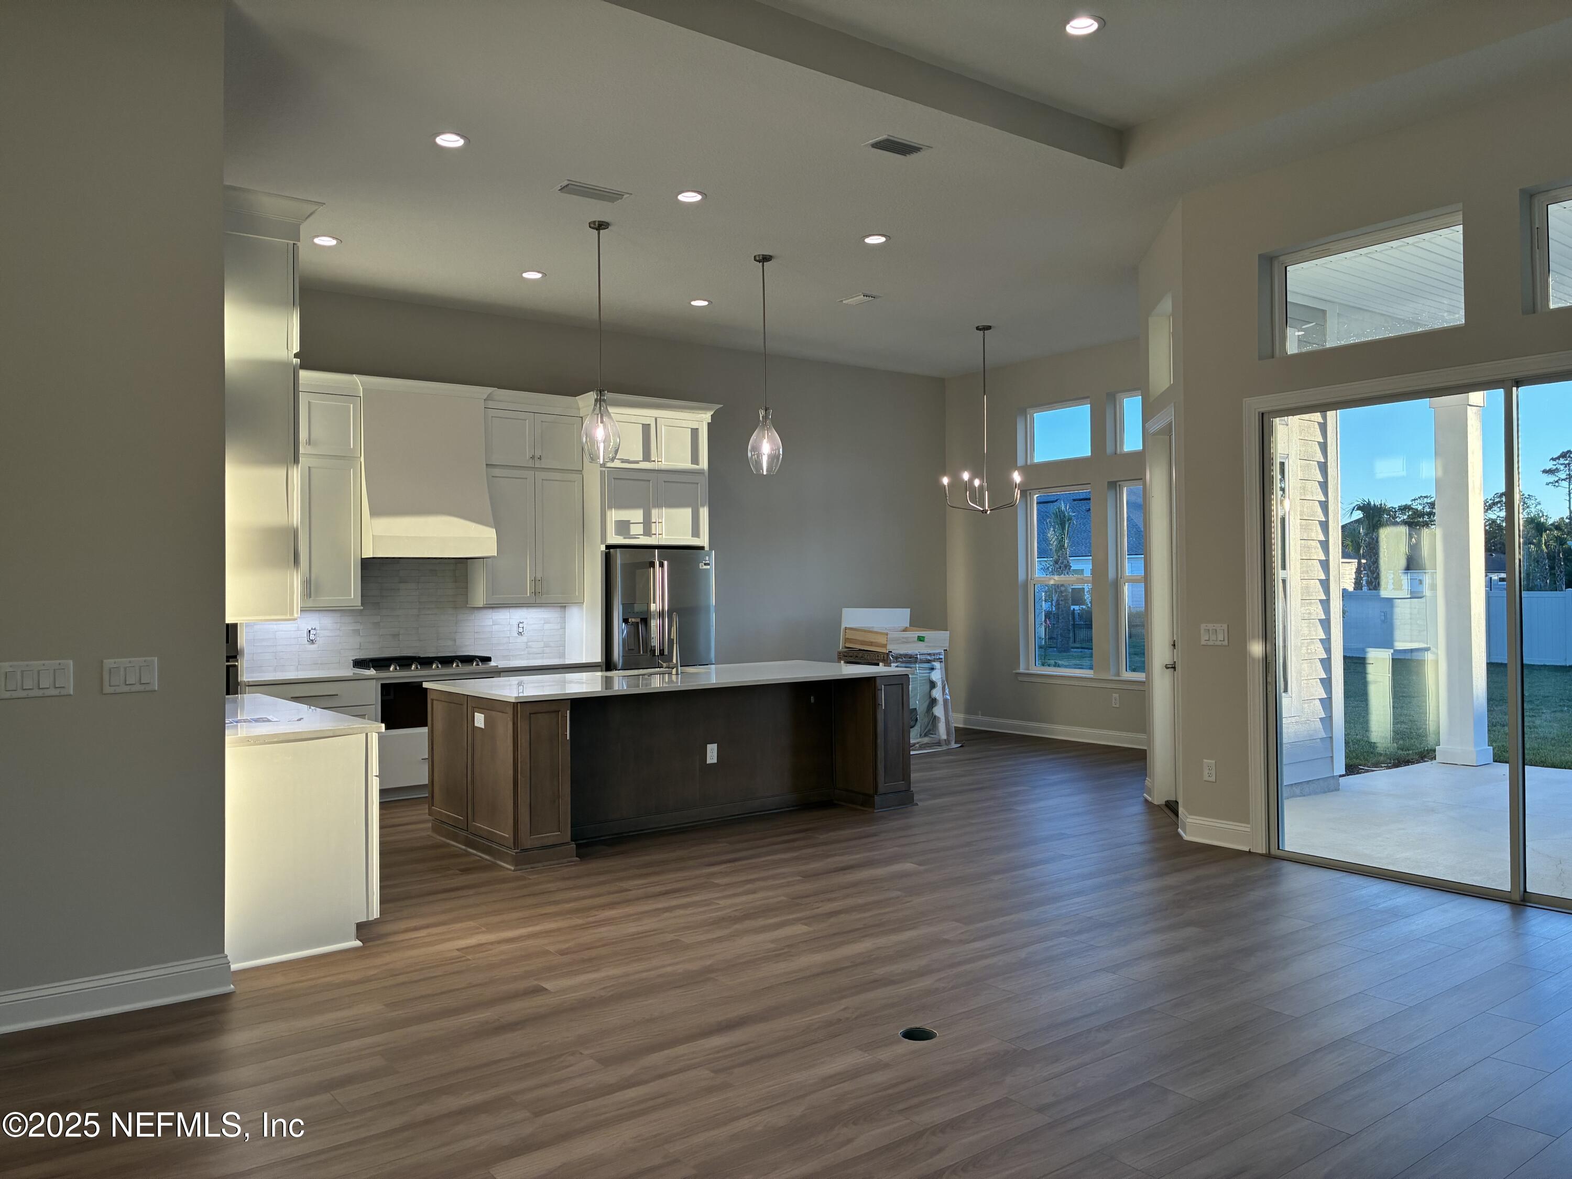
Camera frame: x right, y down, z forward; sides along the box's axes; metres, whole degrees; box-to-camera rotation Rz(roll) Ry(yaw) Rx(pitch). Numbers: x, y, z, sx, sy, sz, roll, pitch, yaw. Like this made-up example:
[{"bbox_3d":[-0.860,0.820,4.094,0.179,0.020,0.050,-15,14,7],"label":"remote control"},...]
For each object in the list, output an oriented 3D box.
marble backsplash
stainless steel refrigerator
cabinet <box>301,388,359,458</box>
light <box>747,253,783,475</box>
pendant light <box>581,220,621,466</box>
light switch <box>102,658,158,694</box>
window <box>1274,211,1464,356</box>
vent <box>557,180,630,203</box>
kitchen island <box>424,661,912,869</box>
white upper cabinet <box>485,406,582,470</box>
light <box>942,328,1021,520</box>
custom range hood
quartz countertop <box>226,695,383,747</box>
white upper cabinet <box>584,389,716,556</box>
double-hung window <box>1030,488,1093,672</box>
[{"bbox_3d":[-2.810,0.177,8.999,2.480,0.820,0.015,0,0,-37],"label":"marble backsplash"},{"bbox_3d":[-1.158,0.593,9.844,0.910,1.795,0.780,-1,0,-37],"label":"stainless steel refrigerator"},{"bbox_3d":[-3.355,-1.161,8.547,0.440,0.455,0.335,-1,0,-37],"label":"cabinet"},{"bbox_3d":[-0.142,-1.523,8.031,0.234,1.484,0.234,-1,0,0],"label":"light"},{"bbox_3d":[-1.144,-1.512,7.286,0.234,1.486,0.234,-1,0,0],"label":"pendant light"},{"bbox_3d":[-2.331,0.312,4.192,0.173,0.122,0.012,0,0,-37],"label":"light switch"},{"bbox_3d":[2.993,-1.527,6.055,0.090,0.570,1.025,-1,0,-37],"label":"window"},{"bbox_3d":[-1.092,-2.247,6.701,0.400,0.020,0.180,-1,0,-37],"label":"vent"},{"bbox_3d":[-0.637,1.034,7.562,2.940,0.870,1.180,0,0,-37],"label":"kitchen island"},{"bbox_3d":[-2.059,-1.160,9.357,0.840,0.460,0.345,0,0,-37],"label":"white upper cabinet"},{"bbox_3d":[1.676,-1.430,9.966,0.670,1.564,0.670,0,0,10],"label":"light"},{"bbox_3d":[-2.709,-0.856,8.738,0.980,1.280,0.550,0,0,-37],"label":"custom range hood"},{"bbox_3d":[-2.572,0.598,5.591,0.650,0.035,2.115,-1,0,-37],"label":"quartz countertop"},{"bbox_3d":[-1.226,-0.949,9.947,1.140,1.220,0.680,-1,0,-37],"label":"white upper cabinet"},{"bbox_3d":[2.718,-0.078,11.422,0.080,1.820,0.890,0,0,-37],"label":"double-hung window"}]

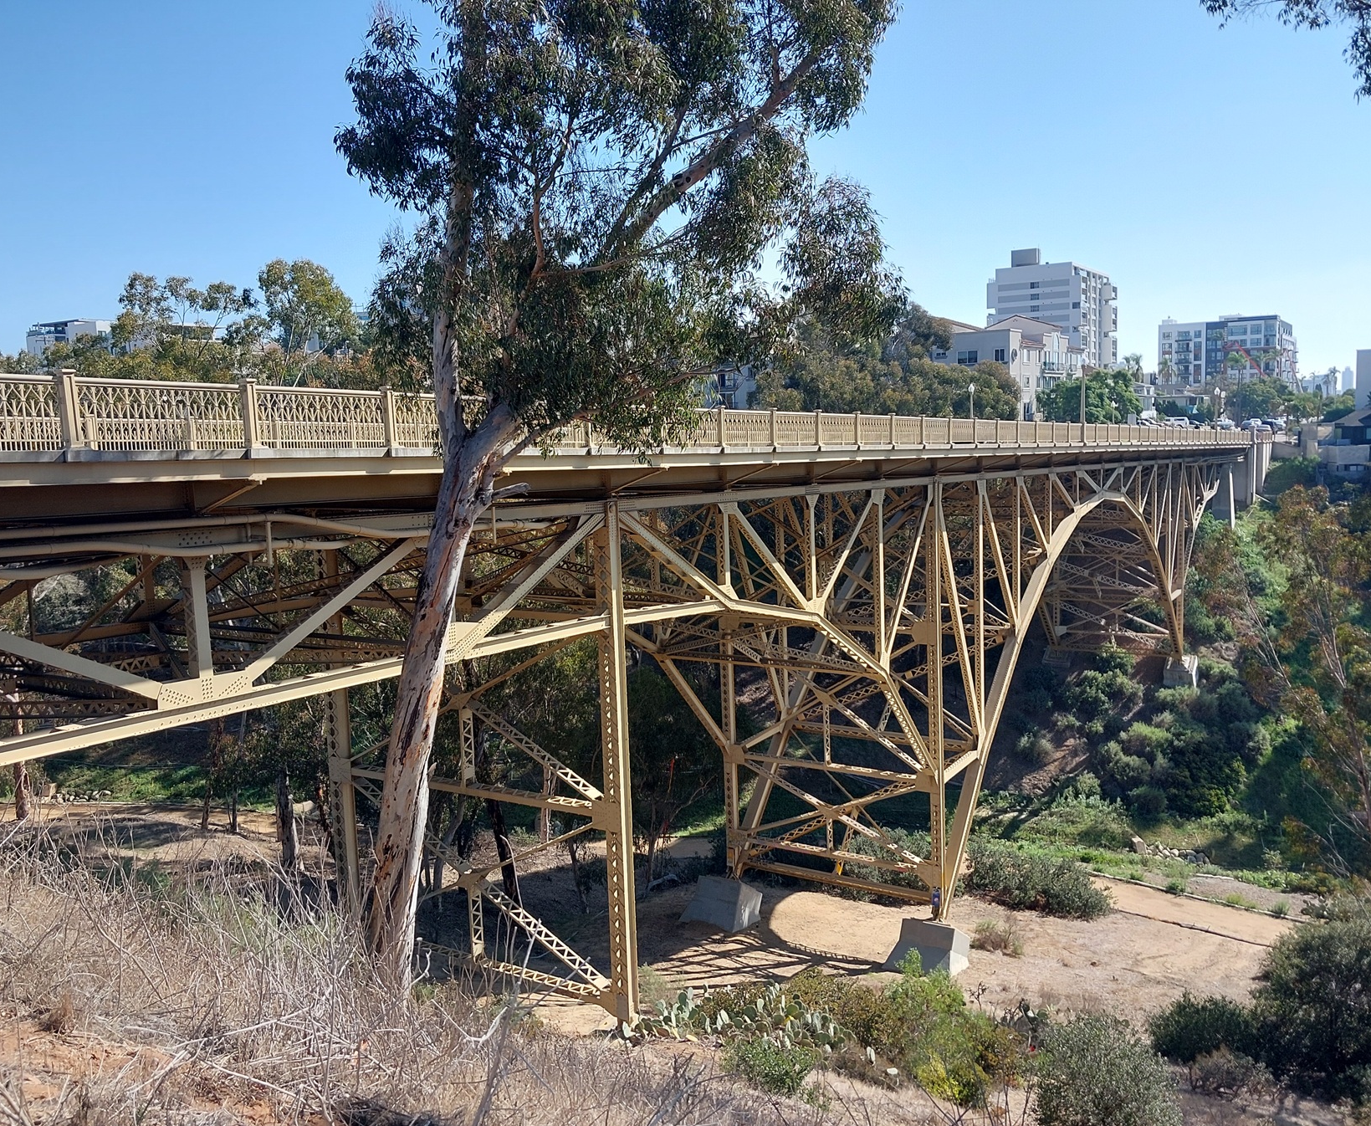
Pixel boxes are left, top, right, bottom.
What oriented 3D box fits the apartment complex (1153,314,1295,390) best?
[{"bbox_3d":[153.720,-54.224,331.594,30.000,26.600,42.000,2,8,32],"label":"apartment complex"}]

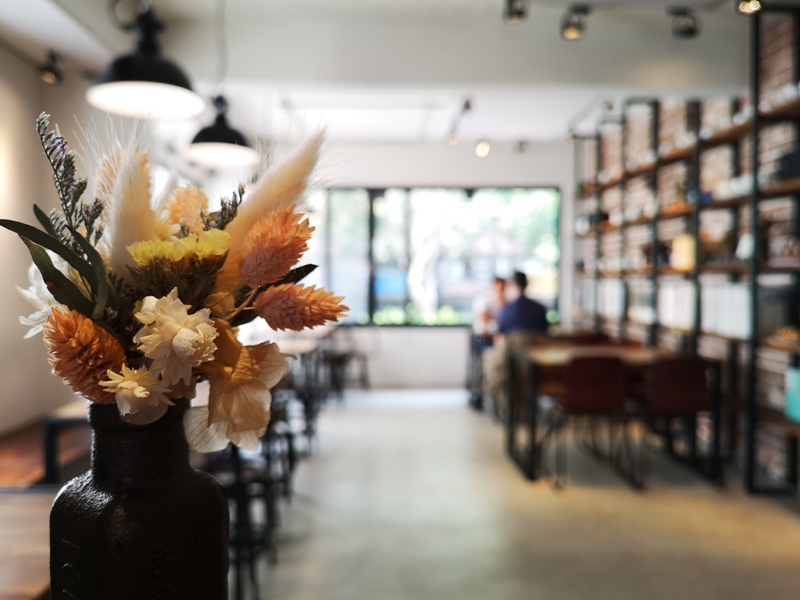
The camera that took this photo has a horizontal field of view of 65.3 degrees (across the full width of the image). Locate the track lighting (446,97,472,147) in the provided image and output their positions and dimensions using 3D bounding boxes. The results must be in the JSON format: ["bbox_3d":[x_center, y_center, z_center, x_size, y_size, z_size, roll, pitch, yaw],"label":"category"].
[{"bbox_3d":[0.619,-1.790,6.345,0.170,0.240,1.200,0,2,0],"label":"track lighting"}]

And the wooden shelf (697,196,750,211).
[{"bbox_3d":[2.273,-0.644,4.159,0.300,0.045,0.750,0,2,0],"label":"wooden shelf"}]

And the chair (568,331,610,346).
[{"bbox_3d":[1.669,0.706,5.354,0.500,0.800,0.530,0,2,0],"label":"chair"}]

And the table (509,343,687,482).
[{"bbox_3d":[1.452,0.772,4.465,1.270,0.750,0.840,0,2,0],"label":"table"}]

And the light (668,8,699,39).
[{"bbox_3d":[1.744,-1.703,3.831,0.145,0.180,0.150,0,2,0],"label":"light"}]

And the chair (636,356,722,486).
[{"bbox_3d":[1.758,0.757,4.166,0.500,0.800,0.530,0,2,0],"label":"chair"}]

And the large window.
[{"bbox_3d":[0.380,-0.516,7.438,3.080,1.660,0.100,0,2,0],"label":"large window"}]

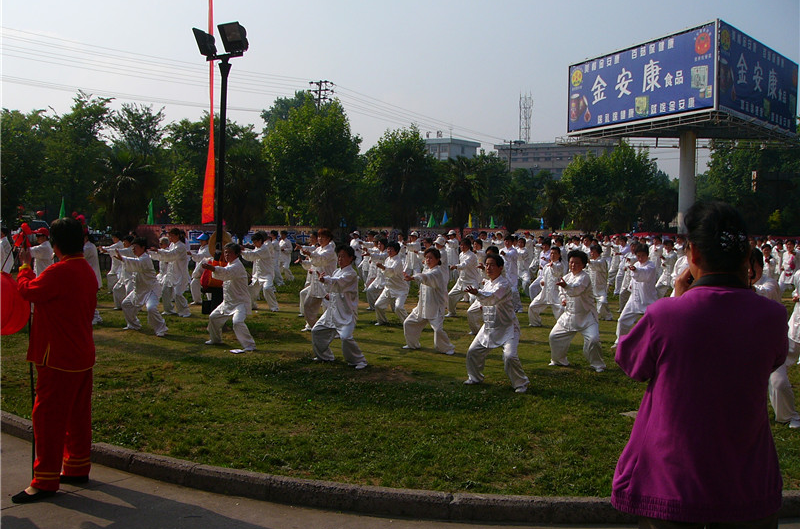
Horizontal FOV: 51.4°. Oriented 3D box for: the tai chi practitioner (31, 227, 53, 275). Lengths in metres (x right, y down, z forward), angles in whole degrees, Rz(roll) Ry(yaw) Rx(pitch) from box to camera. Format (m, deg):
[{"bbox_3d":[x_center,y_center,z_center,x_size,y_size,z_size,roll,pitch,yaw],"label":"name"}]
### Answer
[{"bbox_3d":[-6.025,0.077,13.936,0.750,1.393,0.600,0,3,-20],"label":"tai chi practitioner"}]

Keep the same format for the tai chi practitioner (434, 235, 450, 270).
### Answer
[{"bbox_3d":[0.898,0.164,17.560,0.600,1.509,0.650,0,3,-28],"label":"tai chi practitioner"}]

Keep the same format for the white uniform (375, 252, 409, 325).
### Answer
[{"bbox_3d":[-0.133,0.360,12.982,0.550,1.127,0.600,-1,4,-36],"label":"white uniform"}]

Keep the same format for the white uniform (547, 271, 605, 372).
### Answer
[{"bbox_3d":[1.954,0.603,9.177,0.640,1.086,0.570,0,3,-28],"label":"white uniform"}]

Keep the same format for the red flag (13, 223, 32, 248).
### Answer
[{"bbox_3d":[-2.293,-0.176,5.050,0.130,0.146,0.080,1,2,0],"label":"red flag"}]

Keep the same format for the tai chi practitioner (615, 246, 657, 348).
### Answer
[{"bbox_3d":[3.048,0.411,10.626,0.600,1.359,0.650,-2,4,-44],"label":"tai chi practitioner"}]

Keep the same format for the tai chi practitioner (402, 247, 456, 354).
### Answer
[{"bbox_3d":[0.363,0.432,10.221,0.680,1.270,0.570,0,3,-25],"label":"tai chi practitioner"}]

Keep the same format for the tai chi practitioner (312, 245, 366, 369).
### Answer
[{"bbox_3d":[-0.684,0.466,9.400,0.740,1.351,0.720,-1,3,-38],"label":"tai chi practitioner"}]

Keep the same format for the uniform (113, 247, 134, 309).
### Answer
[{"bbox_3d":[-5.235,0.247,15.800,0.660,1.216,0.620,-1,3,-38],"label":"uniform"}]

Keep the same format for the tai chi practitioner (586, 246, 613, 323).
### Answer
[{"bbox_3d":[3.791,0.326,15.961,0.600,1.440,0.750,-1,3,-37],"label":"tai chi practitioner"}]

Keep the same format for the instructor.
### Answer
[{"bbox_3d":[-2.045,0.542,4.921,0.560,1.639,0.520,2,3,13],"label":"instructor"}]

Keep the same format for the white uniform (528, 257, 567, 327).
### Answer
[{"bbox_3d":[2.279,0.440,13.024,0.620,1.037,0.550,4,4,44],"label":"white uniform"}]

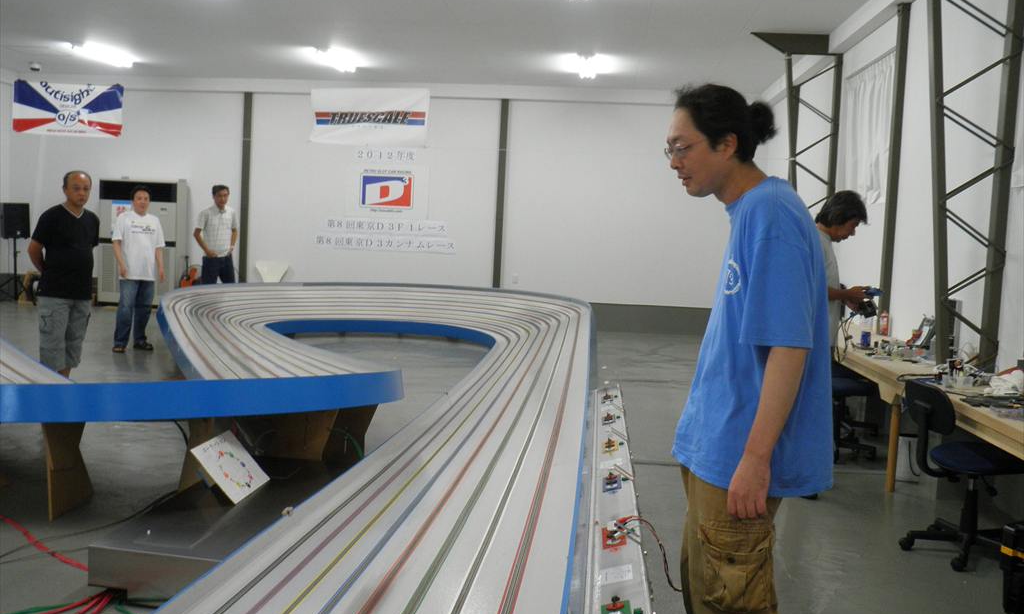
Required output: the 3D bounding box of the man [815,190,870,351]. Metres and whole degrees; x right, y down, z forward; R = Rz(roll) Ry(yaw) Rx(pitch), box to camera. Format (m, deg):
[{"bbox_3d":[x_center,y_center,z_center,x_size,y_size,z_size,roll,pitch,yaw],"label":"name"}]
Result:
[{"bbox_3d":[1.709,0.194,5.500,0.440,1.680,0.480,3,4,9],"label":"man"}]

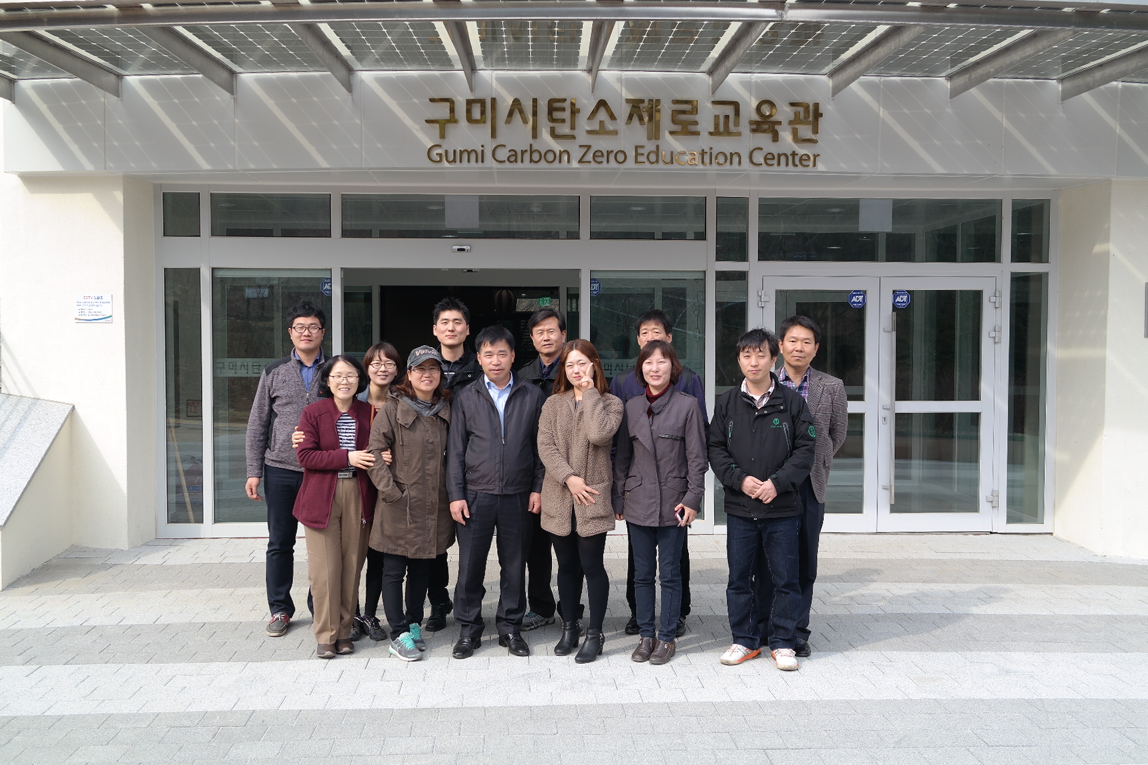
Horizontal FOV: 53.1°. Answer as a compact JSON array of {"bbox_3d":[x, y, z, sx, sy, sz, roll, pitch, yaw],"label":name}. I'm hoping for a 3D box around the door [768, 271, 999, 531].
[{"bbox_3d":[2.463,0.183,9.268,1.899,2.064,0.100,0,2,-3],"label":"door"}]

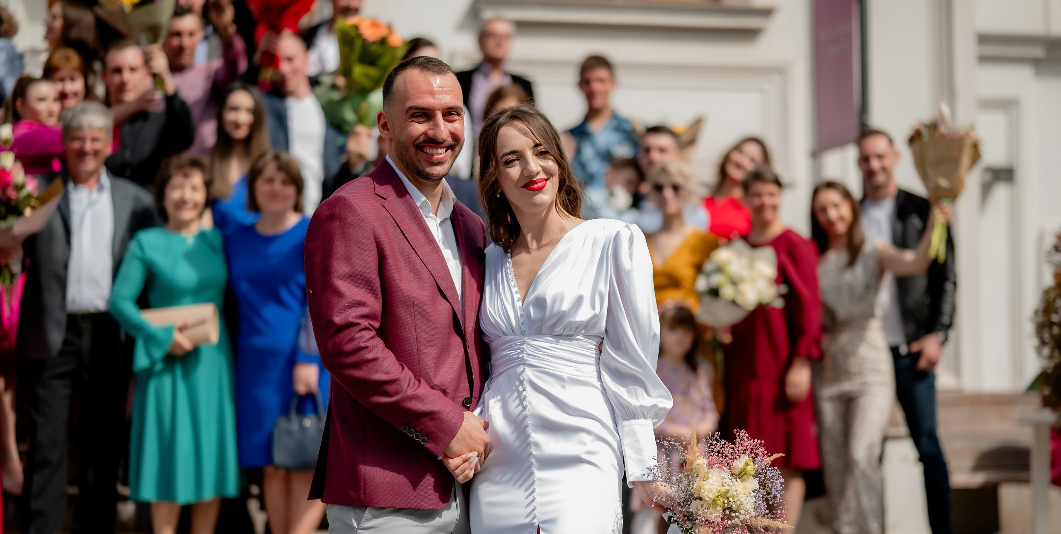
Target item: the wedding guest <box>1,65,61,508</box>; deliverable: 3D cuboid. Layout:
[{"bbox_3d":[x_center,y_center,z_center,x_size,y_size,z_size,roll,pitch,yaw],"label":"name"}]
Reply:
[{"bbox_3d":[-2.001,0.065,9.950,0.520,1.661,0.380,0,-2,-16],"label":"wedding guest"}]

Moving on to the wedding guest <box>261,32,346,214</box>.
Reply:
[{"bbox_3d":[-0.975,-0.119,10.780,0.500,1.799,0.380,0,-4,-7],"label":"wedding guest"}]

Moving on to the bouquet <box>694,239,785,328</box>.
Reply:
[{"bbox_3d":[0.816,0.067,9.800,0.340,0.330,0.310,7,21,0],"label":"bouquet"}]

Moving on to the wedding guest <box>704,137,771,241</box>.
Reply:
[{"bbox_3d":[0.883,0.264,10.587,0.450,1.630,0.340,-1,-2,9],"label":"wedding guest"}]

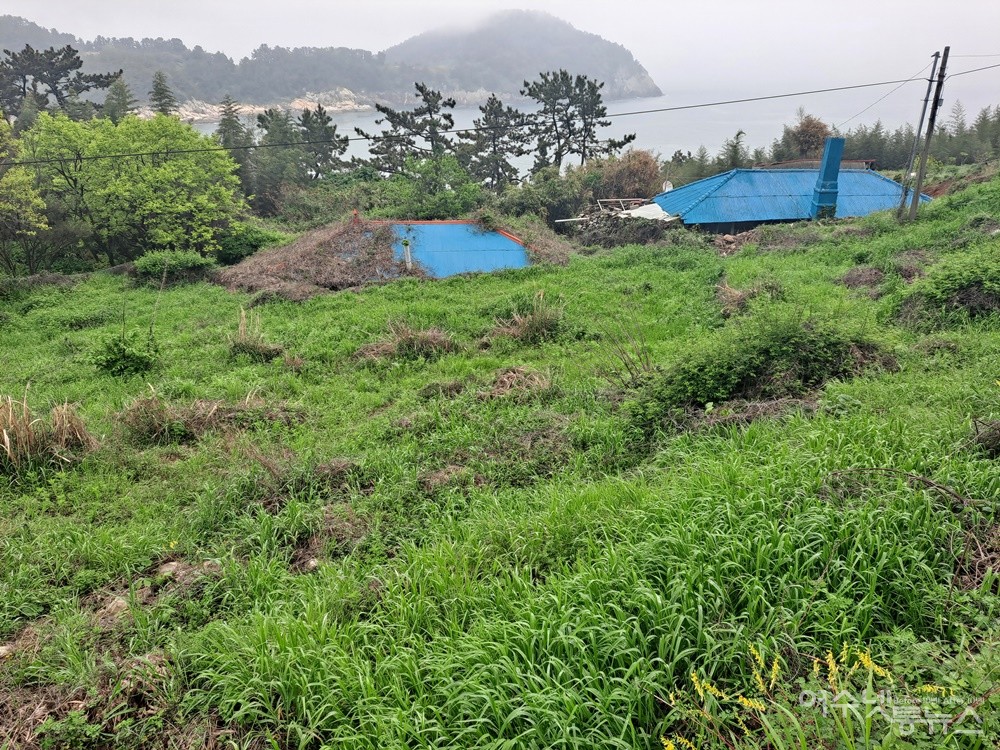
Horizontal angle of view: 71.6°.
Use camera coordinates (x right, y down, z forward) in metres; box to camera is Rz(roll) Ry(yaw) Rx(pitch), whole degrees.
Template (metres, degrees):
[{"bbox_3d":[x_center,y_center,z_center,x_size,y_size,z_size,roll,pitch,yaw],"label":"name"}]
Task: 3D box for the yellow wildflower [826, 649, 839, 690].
[{"bbox_3d":[1.079,0.959,2.250,0.040,0.125,0.050,0,23,0],"label":"yellow wildflower"}]

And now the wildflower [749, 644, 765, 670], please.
[{"bbox_3d":[0.844,0.929,2.280,0.052,0.075,0.045,11,25,24],"label":"wildflower"}]

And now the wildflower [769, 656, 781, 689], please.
[{"bbox_3d":[0.891,0.966,2.250,0.038,0.105,0.045,0,23,0],"label":"wildflower"}]

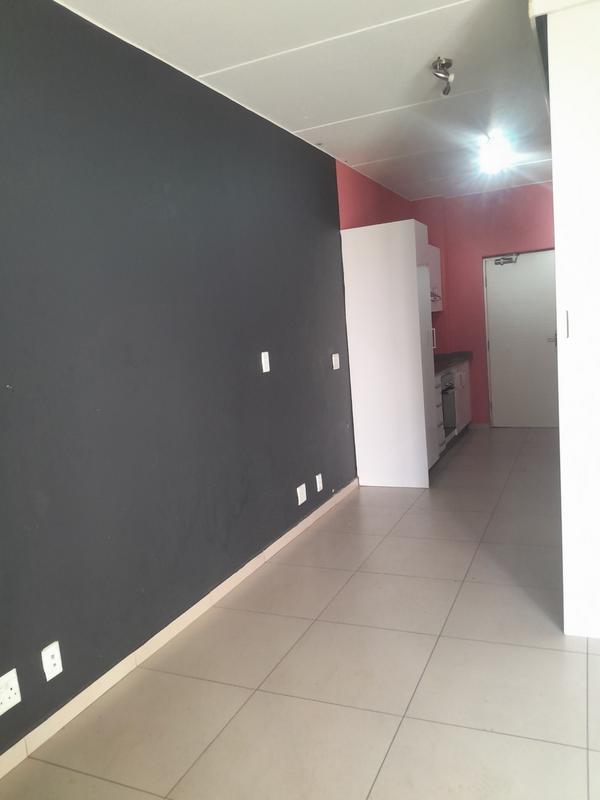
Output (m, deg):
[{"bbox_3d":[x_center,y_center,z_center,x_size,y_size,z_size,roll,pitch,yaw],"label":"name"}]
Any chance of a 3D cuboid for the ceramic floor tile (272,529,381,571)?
[{"bbox_3d":[0.189,0.963,3.886,0.590,0.010,0.590,-2,7,25],"label":"ceramic floor tile"}]

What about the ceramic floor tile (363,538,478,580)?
[{"bbox_3d":[0.735,0.960,3.659,0.600,0.010,0.600,-3,7,25],"label":"ceramic floor tile"}]

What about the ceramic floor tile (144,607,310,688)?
[{"bbox_3d":[-0.319,1.153,2.840,0.600,0.010,0.600,-3,7,25],"label":"ceramic floor tile"}]

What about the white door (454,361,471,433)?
[{"bbox_3d":[1.811,-0.044,6.697,0.030,0.680,0.840,-2,7,25],"label":"white door"}]

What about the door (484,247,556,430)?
[{"bbox_3d":[2.731,-0.678,7.285,0.840,2.050,0.050,-3,7,25],"label":"door"}]

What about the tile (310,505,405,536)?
[{"bbox_3d":[0.441,0.880,4.424,0.590,0.010,0.590,-2,7,25],"label":"tile"}]

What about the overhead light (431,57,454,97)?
[{"bbox_3d":[0.793,-1.785,3.349,0.110,0.160,0.110,-2,7,25],"label":"overhead light"}]

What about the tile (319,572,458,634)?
[{"bbox_3d":[0.480,1.031,3.091,0.590,0.010,0.590,-2,7,25],"label":"tile"}]

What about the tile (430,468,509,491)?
[{"bbox_3d":[1.493,0.707,5.279,0.600,0.010,0.600,-3,7,25],"label":"tile"}]

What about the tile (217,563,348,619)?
[{"bbox_3d":[-0.066,1.069,3.380,0.600,0.010,0.600,-3,7,25],"label":"tile"}]

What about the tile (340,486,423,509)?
[{"bbox_3d":[0.692,0.816,5.000,0.600,0.010,0.600,-3,7,25],"label":"tile"}]

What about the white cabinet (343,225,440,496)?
[{"bbox_3d":[0.822,-0.379,5.299,0.610,2.220,0.475,-2,7,25],"label":"white cabinet"}]

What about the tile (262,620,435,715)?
[{"bbox_3d":[0.229,1.128,2.580,0.600,0.010,0.600,-3,7,25],"label":"tile"}]

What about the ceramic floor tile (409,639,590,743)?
[{"bbox_3d":[0.770,1.099,2.297,0.590,0.010,0.590,-2,7,25],"label":"ceramic floor tile"}]

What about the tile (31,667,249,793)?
[{"bbox_3d":[-0.567,1.213,2.271,0.590,0.010,0.590,-2,7,25],"label":"tile"}]

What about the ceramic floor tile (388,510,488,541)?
[{"bbox_3d":[0.987,0.875,4.199,0.600,0.010,0.600,-3,7,25],"label":"ceramic floor tile"}]

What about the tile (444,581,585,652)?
[{"bbox_3d":[1.030,1.019,2.859,0.600,0.010,0.600,-3,7,25],"label":"tile"}]

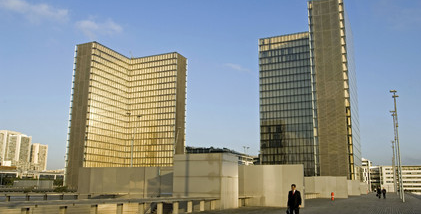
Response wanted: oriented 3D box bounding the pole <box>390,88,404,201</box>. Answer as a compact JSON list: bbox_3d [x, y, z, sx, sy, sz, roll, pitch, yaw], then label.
[{"bbox_3d":[24.005,4.808,49.284,0.850,14.252,0.500,-5,-13,24],"label":"pole"}]

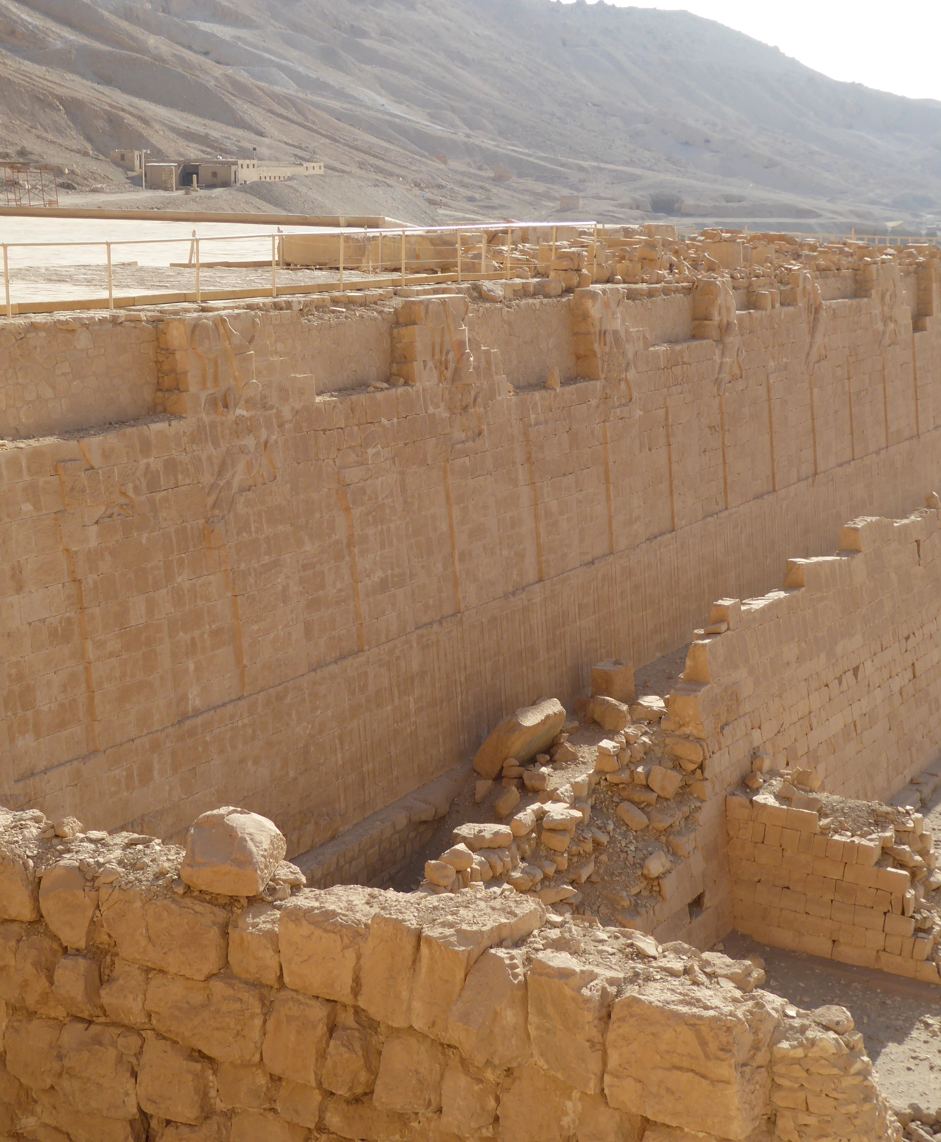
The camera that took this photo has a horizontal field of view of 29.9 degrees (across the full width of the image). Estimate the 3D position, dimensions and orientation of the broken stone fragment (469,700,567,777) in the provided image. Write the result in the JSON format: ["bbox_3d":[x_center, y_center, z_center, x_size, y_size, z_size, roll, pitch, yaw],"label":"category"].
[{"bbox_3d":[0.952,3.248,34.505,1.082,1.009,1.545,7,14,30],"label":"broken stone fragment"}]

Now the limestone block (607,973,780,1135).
[{"bbox_3d":[2.002,4.419,16.068,1.370,0.958,0.680,7,14,30],"label":"limestone block"}]

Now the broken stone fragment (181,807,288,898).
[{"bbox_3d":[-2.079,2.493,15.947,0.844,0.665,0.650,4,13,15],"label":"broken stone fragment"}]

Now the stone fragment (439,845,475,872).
[{"bbox_3d":[-0.222,4.885,29.870,0.453,0.299,0.371,7,14,30],"label":"stone fragment"}]

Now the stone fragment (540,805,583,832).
[{"bbox_3d":[1.371,3.718,26.500,0.600,0.250,0.450,1,13,0],"label":"stone fragment"}]

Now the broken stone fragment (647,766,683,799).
[{"bbox_3d":[2.794,3.041,25.200,0.440,0.390,0.390,7,14,29],"label":"broken stone fragment"}]

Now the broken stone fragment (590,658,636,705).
[{"bbox_3d":[3.155,2.439,38.883,0.618,0.824,0.762,10,16,39],"label":"broken stone fragment"}]

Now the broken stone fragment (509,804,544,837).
[{"bbox_3d":[0.790,3.501,24.600,0.390,0.370,0.380,7,14,29],"label":"broken stone fragment"}]

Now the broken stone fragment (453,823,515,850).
[{"bbox_3d":[0.197,3.995,26.500,0.930,0.260,0.500,1,13,0],"label":"broken stone fragment"}]

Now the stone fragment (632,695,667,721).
[{"bbox_3d":[3.815,2.925,37.492,0.618,0.371,0.474,7,14,30],"label":"stone fragment"}]

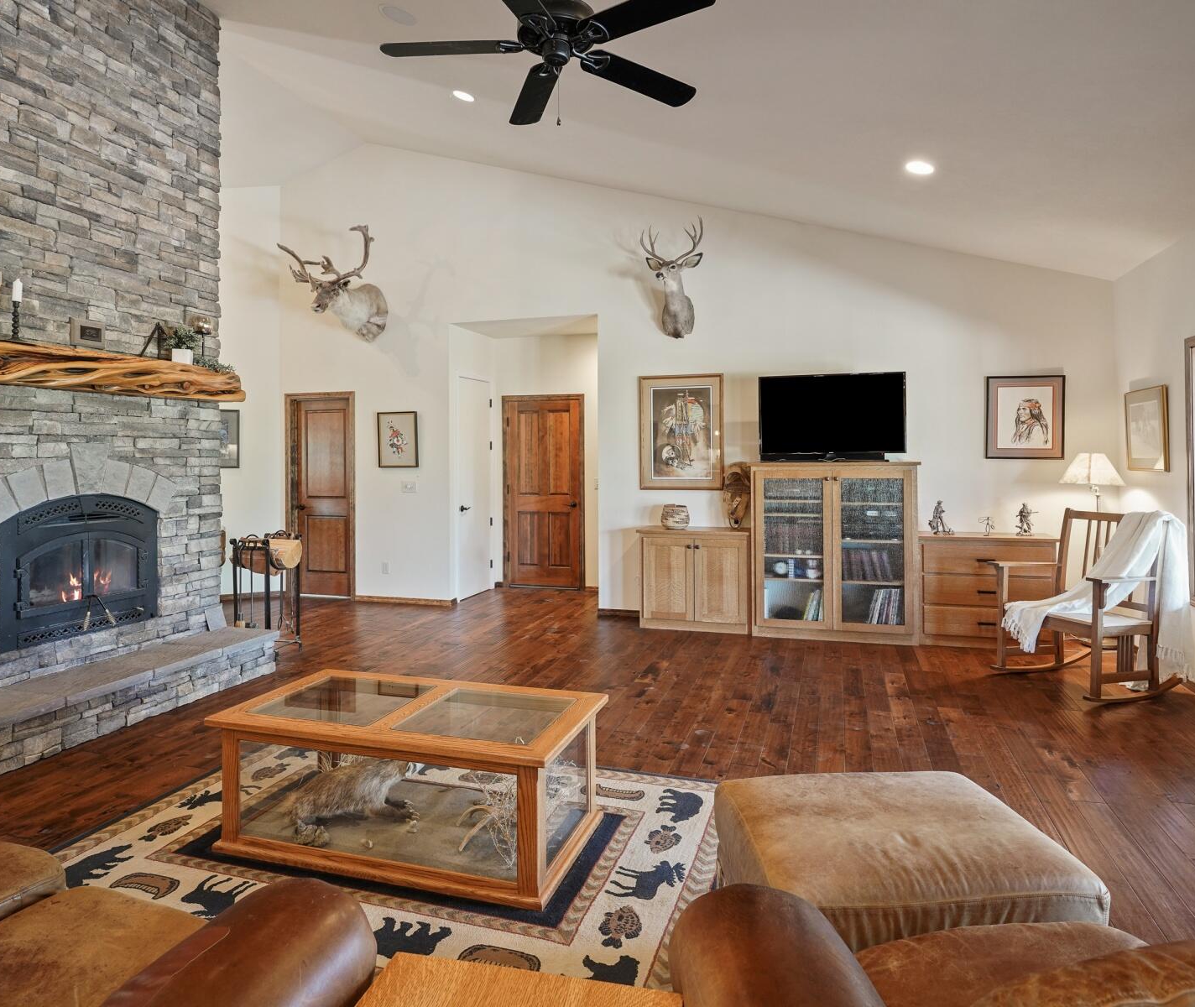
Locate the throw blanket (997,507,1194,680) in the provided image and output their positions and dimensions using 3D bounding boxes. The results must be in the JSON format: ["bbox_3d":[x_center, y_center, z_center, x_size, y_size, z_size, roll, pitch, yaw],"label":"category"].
[{"bbox_3d":[3.071,0.550,4.450,0.740,0.980,0.550,-1,2,-15],"label":"throw blanket"}]

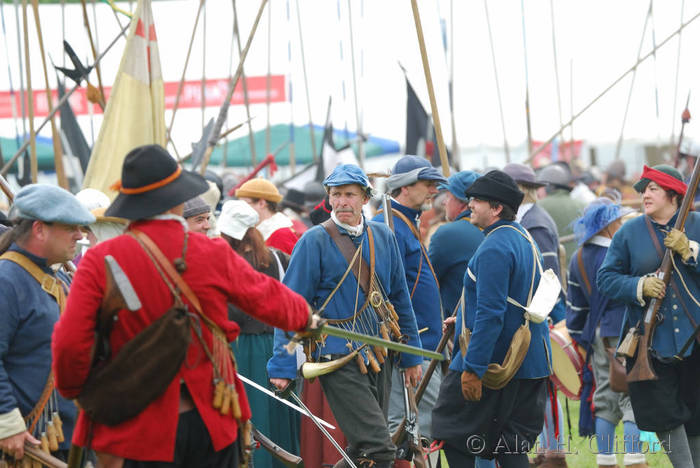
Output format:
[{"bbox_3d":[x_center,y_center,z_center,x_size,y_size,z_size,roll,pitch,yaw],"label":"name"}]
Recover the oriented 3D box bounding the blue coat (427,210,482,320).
[{"bbox_3d":[0.611,0.276,34.600,0.380,0.800,0.520,-1,0,37],"label":"blue coat"}]

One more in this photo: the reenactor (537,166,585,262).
[{"bbox_3d":[1.701,0.278,54.000,0.550,1.720,0.420,-1,0,12],"label":"reenactor"}]

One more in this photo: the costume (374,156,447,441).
[{"bbox_3d":[0.294,0.532,32.600,0.400,1.830,0.530,-1,0,22],"label":"costume"}]

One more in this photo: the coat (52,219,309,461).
[{"bbox_3d":[-0.586,0.365,23.200,0.860,0.830,0.500,-1,0,3],"label":"coat"}]

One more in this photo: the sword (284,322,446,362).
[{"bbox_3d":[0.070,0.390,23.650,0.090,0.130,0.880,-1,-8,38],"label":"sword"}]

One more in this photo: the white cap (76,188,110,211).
[{"bbox_3d":[-1.611,-0.203,42.000,0.230,0.180,0.250,-1,0,30],"label":"white cap"}]

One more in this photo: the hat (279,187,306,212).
[{"bbox_3d":[-0.479,-0.289,58.000,0.280,0.180,0.300,-1,0,0],"label":"hat"}]

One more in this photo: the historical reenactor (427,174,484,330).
[{"bbox_3d":[0.616,0.539,34.600,0.400,1.740,0.520,-1,0,37],"label":"historical reenactor"}]

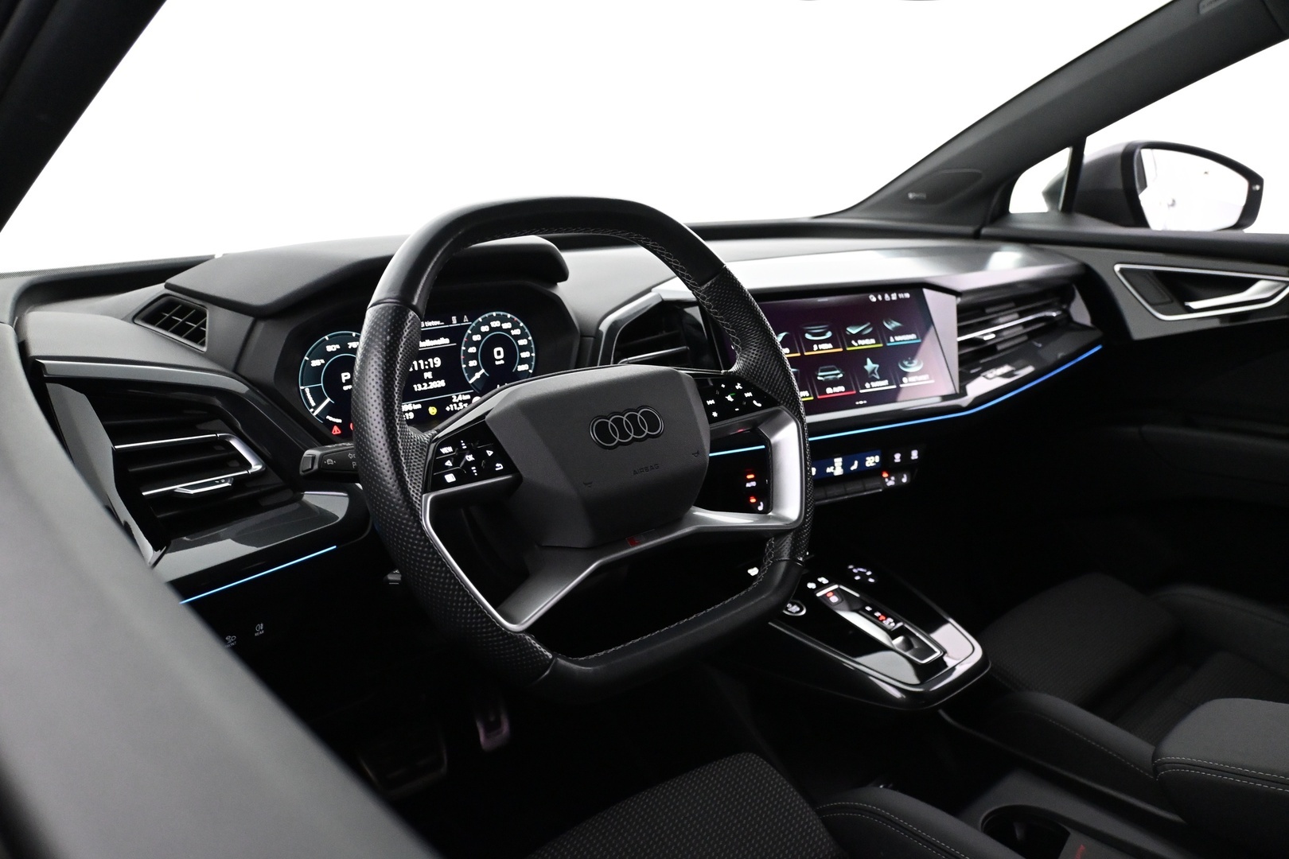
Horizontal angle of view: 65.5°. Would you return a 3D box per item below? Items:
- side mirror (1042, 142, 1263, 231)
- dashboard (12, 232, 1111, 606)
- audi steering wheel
[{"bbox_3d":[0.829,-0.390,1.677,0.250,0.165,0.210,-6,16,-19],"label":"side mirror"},{"bbox_3d":[0.049,-0.076,1.136,1.380,0.320,0.480,-13,20,-40],"label":"dashboard"},{"bbox_3d":[-0.035,0.007,0.722,0.373,0.355,0.100,-13,-10,-40],"label":"audi steering wheel"}]

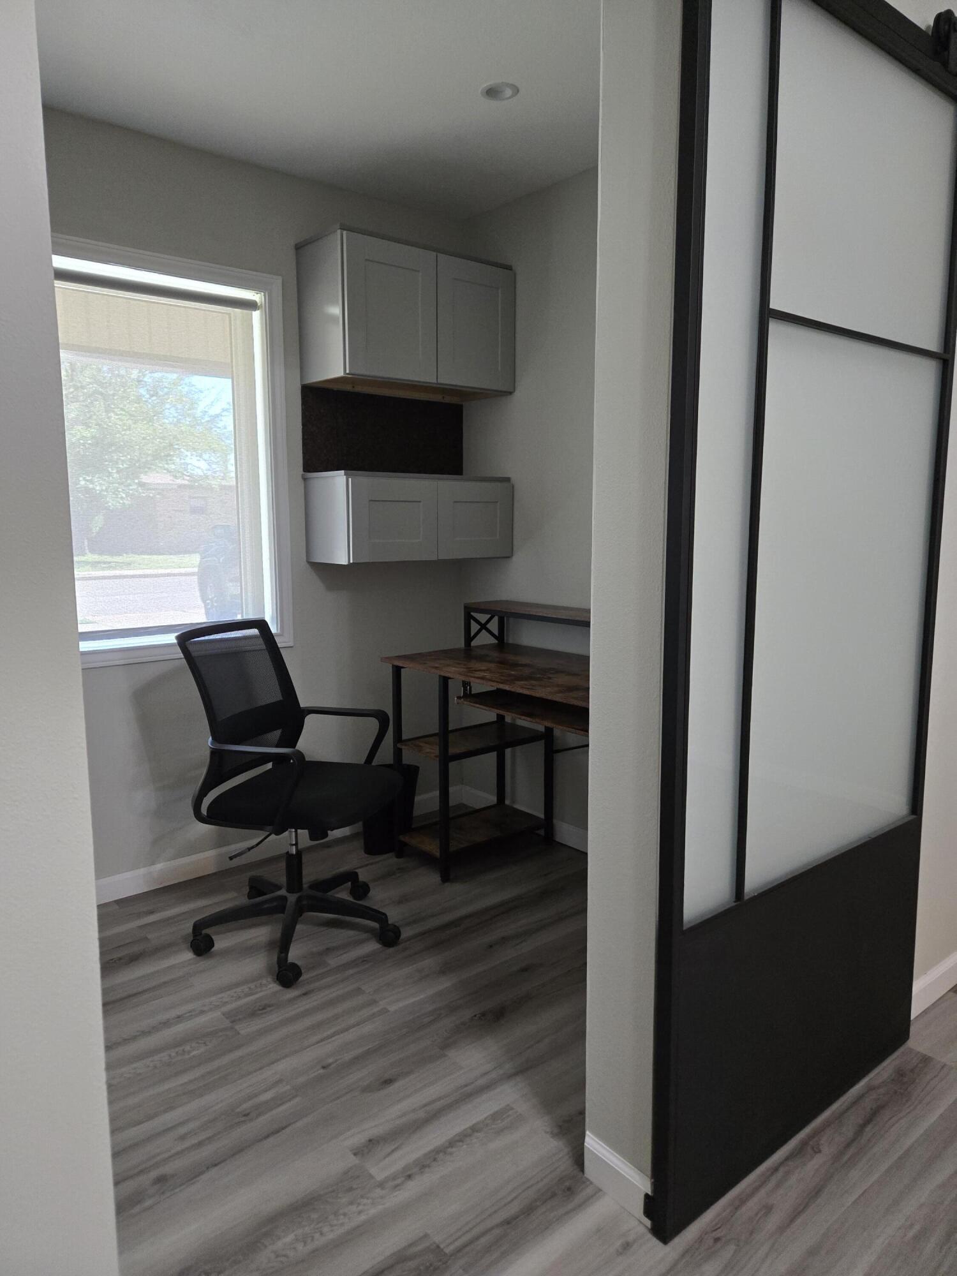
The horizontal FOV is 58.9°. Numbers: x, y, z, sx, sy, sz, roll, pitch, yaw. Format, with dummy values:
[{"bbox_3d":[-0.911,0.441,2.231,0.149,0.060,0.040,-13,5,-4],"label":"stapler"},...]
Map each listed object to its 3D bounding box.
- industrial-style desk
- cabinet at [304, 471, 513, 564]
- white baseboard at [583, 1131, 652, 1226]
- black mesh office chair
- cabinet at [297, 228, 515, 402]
[{"bbox_3d":[0.230,0.405,2.919,0.590,0.910,1.200,-7,10,-39],"label":"industrial-style desk"},{"bbox_3d":[-0.256,-0.459,3.255,0.756,0.314,0.332,-7,10,-39],"label":"cabinet"},{"bbox_3d":[0.264,1.011,1.583,0.016,0.083,0.164,-7,10,-39],"label":"white baseboard"},{"bbox_3d":[-0.546,0.440,2.543,0.630,0.955,0.610,4,9,27],"label":"black mesh office chair"},{"bbox_3d":[-0.250,-1.176,3.178,0.758,0.473,0.307,-7,10,-39],"label":"cabinet"}]

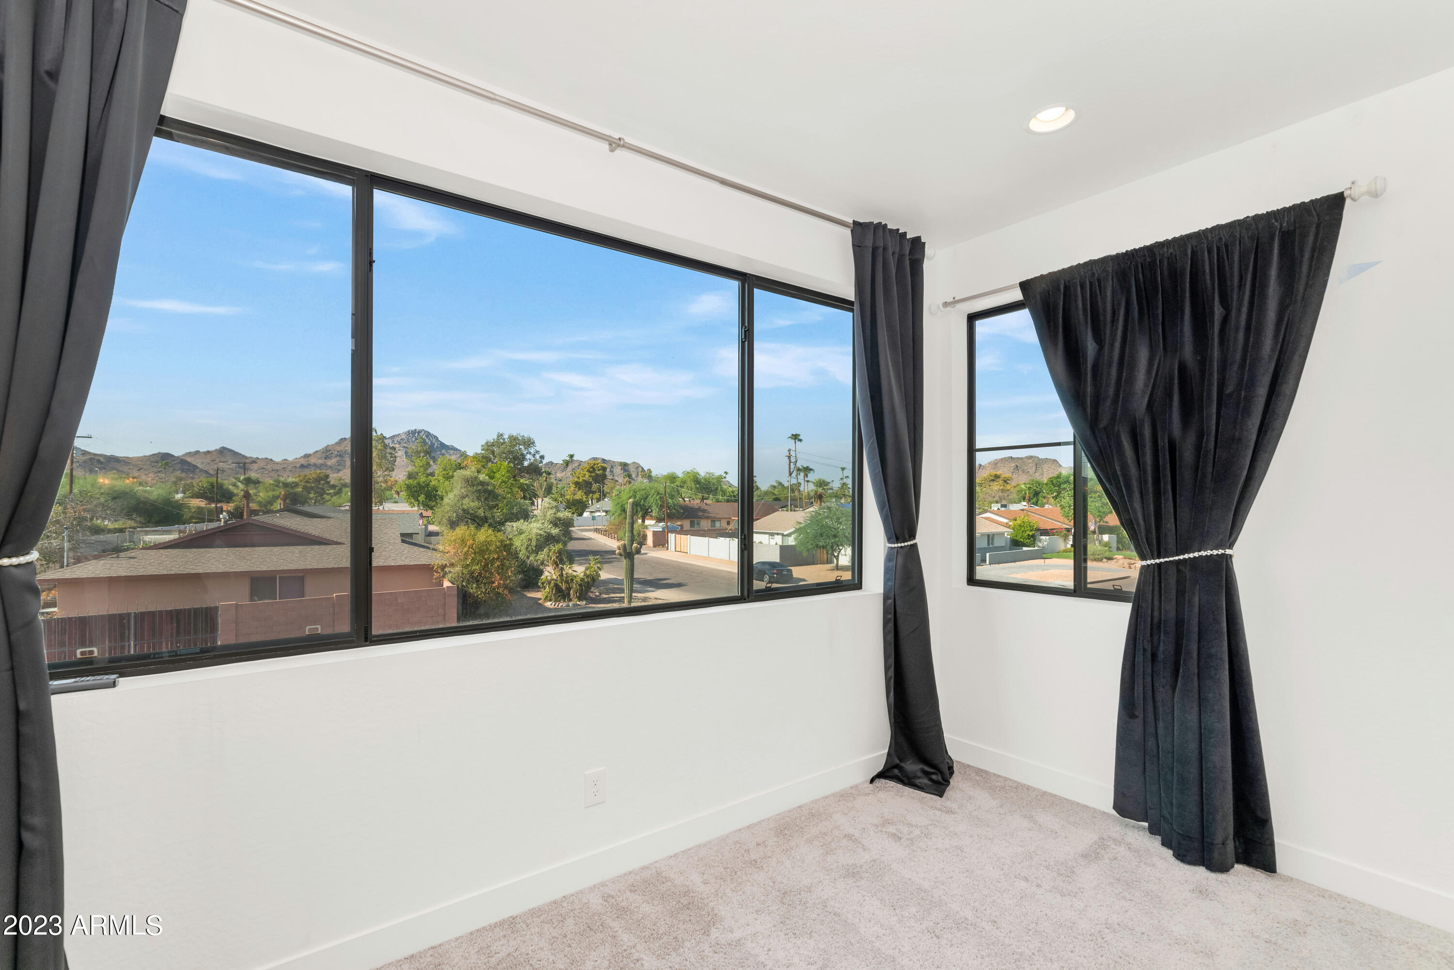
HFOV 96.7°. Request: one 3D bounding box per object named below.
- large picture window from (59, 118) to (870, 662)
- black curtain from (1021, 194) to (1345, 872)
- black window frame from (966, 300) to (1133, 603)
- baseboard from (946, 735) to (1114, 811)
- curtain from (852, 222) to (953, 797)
[{"bbox_3d":[-0.485,-0.206,2.272,2.800,1.370,0.080,1,-2,-37],"label":"large picture window"},{"bbox_3d":[1.555,0.205,2.317,0.150,2.165,1.015,1,-2,-37],"label":"black curtain"},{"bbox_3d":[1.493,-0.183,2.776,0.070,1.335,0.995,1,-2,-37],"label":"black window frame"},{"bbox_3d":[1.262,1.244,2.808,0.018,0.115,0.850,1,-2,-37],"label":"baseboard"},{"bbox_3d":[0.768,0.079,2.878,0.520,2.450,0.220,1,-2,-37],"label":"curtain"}]

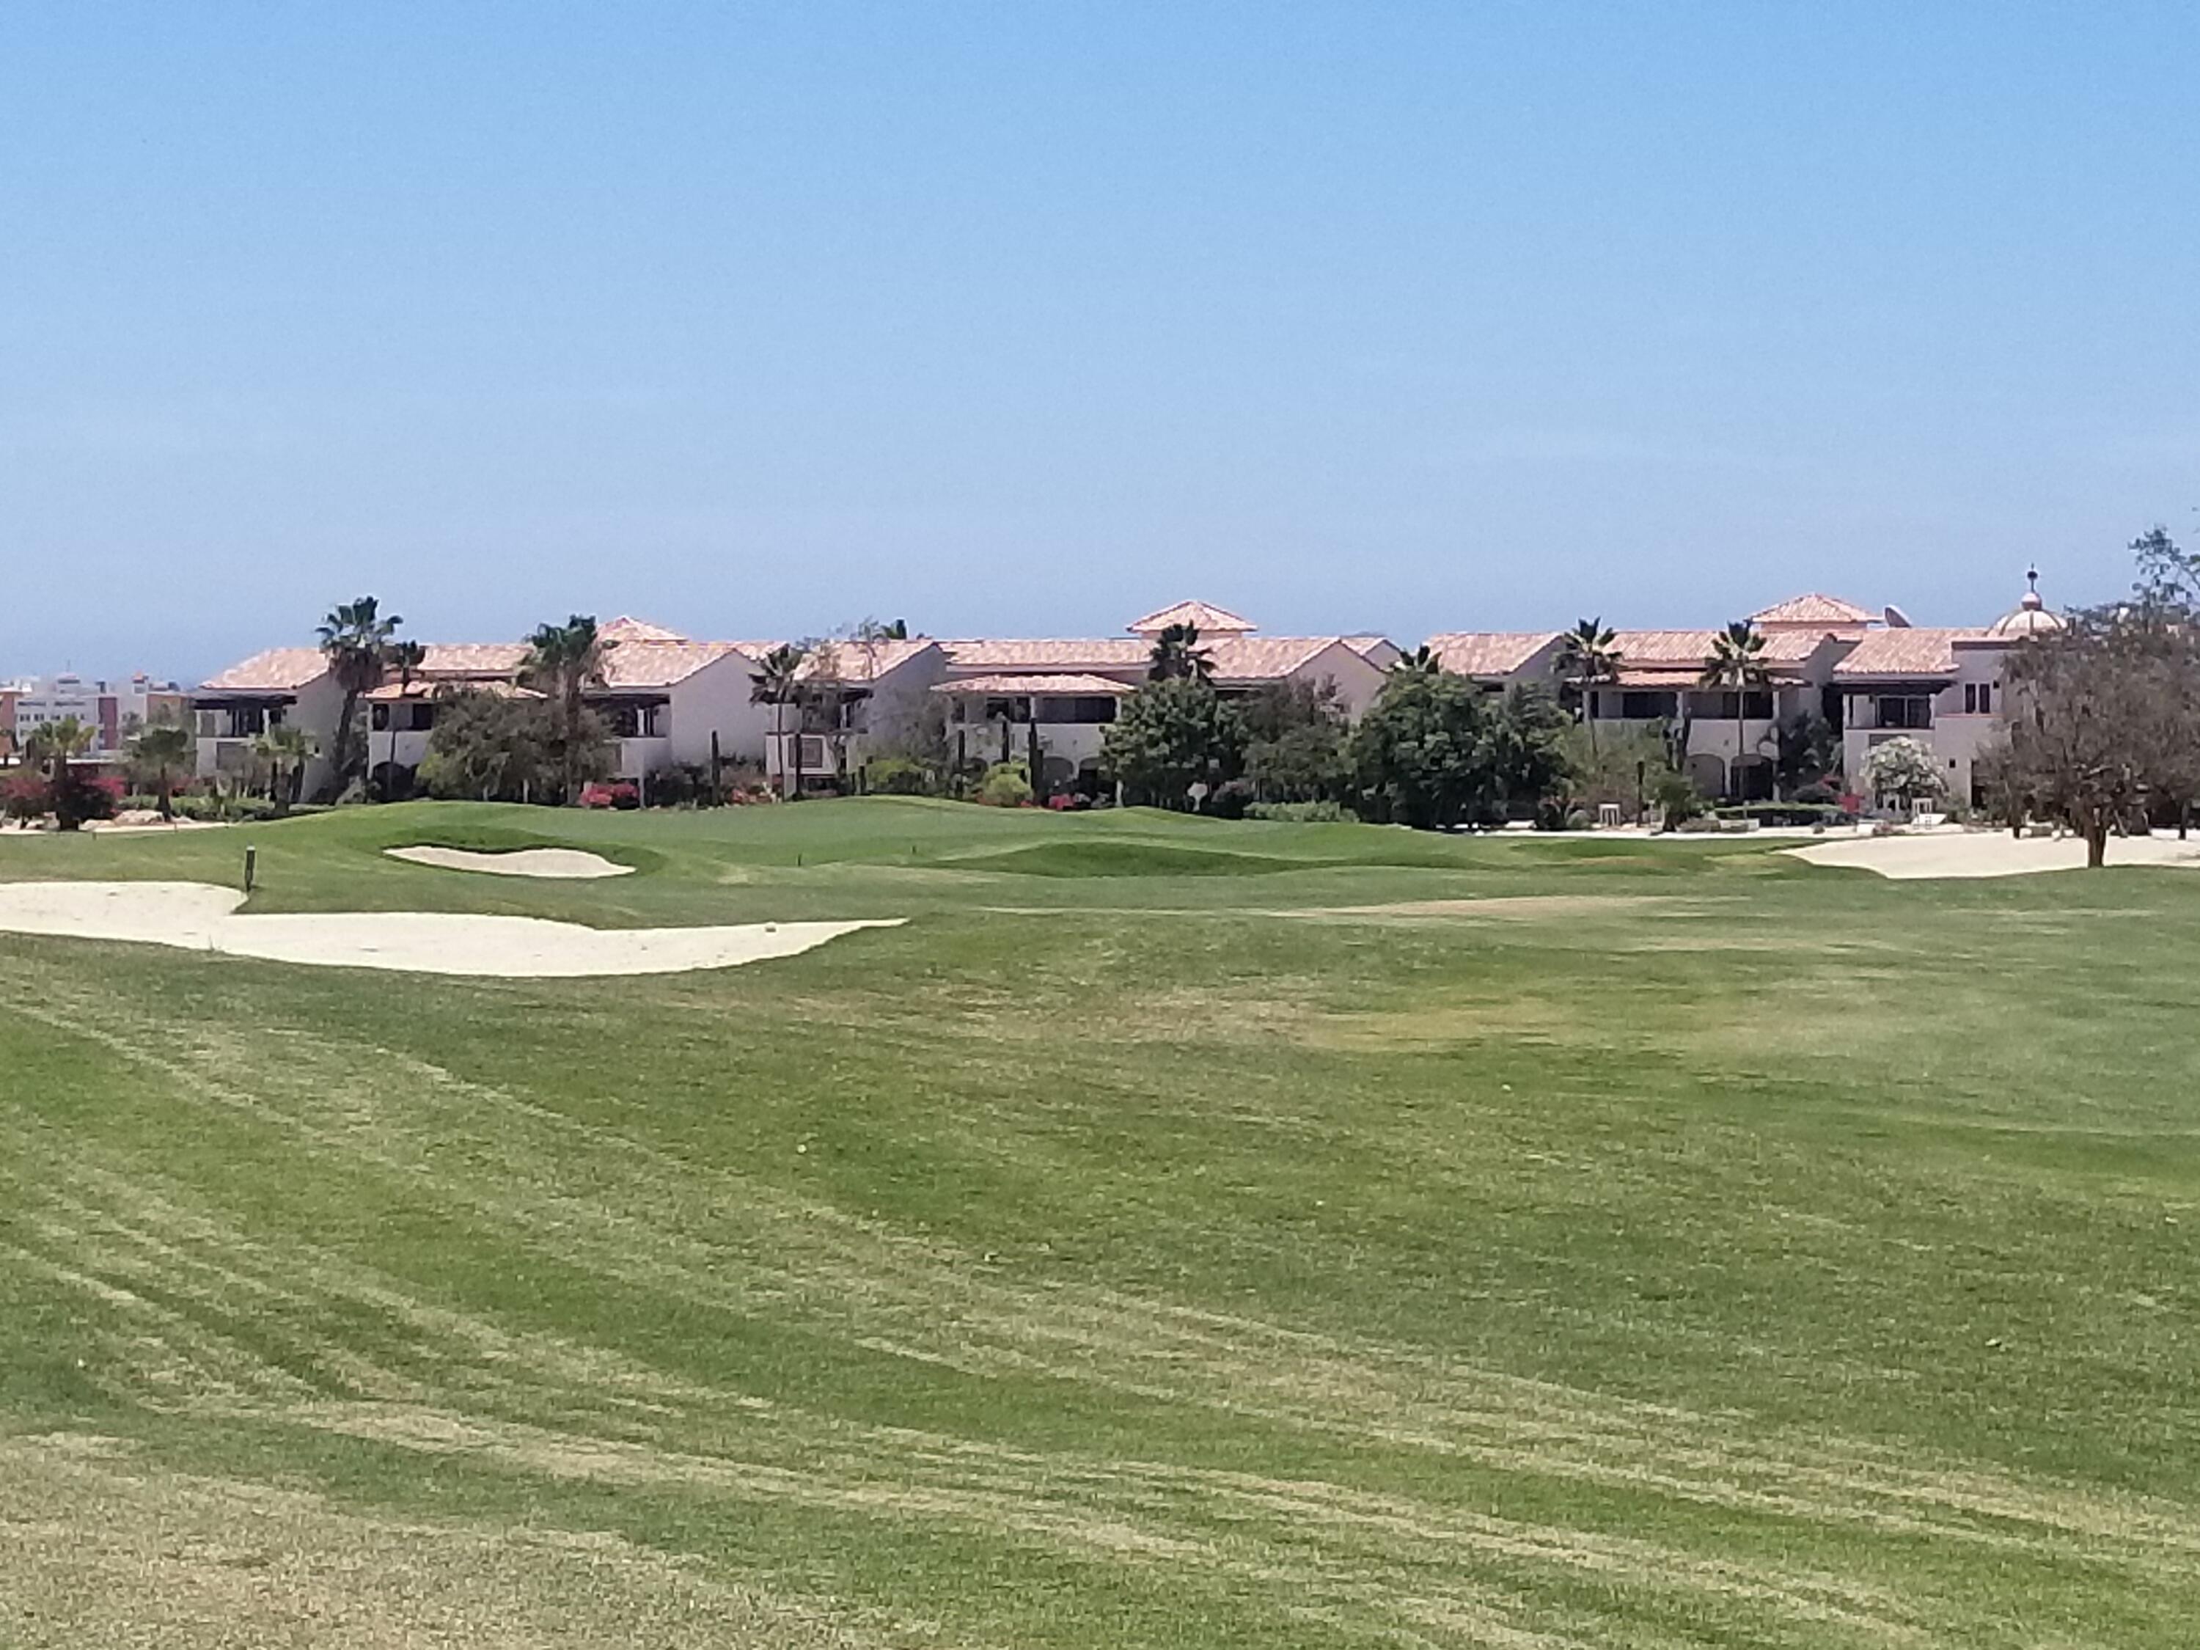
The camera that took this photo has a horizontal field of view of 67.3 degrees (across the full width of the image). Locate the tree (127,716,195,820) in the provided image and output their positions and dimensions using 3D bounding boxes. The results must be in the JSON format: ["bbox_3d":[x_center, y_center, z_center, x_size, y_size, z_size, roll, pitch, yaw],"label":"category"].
[{"bbox_3d":[-40.359,-2.437,71.000,2.850,4.450,2.800,0,1,0],"label":"tree"}]

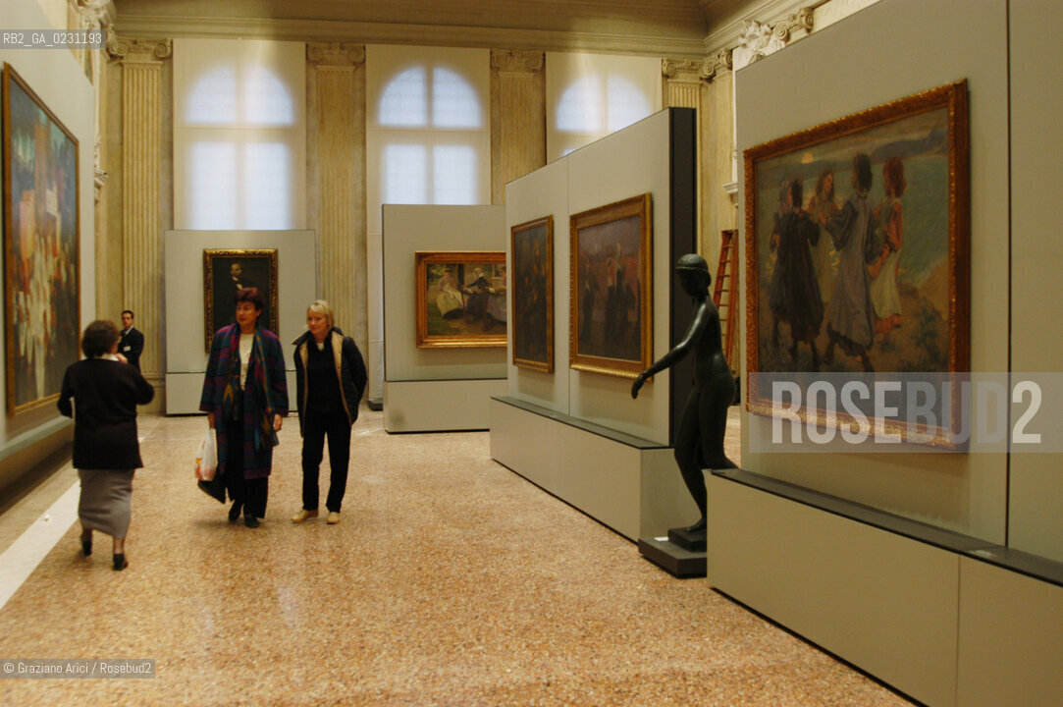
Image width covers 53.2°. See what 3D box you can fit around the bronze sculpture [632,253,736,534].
[{"bbox_3d":[1.031,0.251,6.760,0.740,1.765,0.450,-1,2,-10],"label":"bronze sculpture"}]

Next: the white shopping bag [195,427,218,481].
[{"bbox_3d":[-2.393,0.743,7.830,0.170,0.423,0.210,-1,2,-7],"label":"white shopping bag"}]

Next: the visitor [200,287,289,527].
[{"bbox_3d":[-2.174,0.393,8.055,0.600,1.787,0.450,-1,2,-15],"label":"visitor"}]

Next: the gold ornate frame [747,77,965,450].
[{"bbox_3d":[1.450,-0.365,5.027,0.070,1.460,1.740,-1,2,-16],"label":"gold ornate frame"}]

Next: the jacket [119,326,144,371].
[{"bbox_3d":[-5.164,0.014,13.714,0.470,0.750,0.280,1,2,25],"label":"jacket"}]

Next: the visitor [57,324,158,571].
[{"bbox_3d":[-2.736,0.556,6.836,0.560,1.560,0.450,-1,2,-12],"label":"visitor"}]

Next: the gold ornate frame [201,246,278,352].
[{"bbox_3d":[-4.501,-0.798,16.502,1.118,1.634,0.100,-1,2,-12],"label":"gold ornate frame"}]

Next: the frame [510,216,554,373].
[{"bbox_3d":[0.015,-0.591,10.847,0.070,1.492,1.507,-1,2,-15],"label":"frame"}]

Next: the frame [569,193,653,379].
[{"bbox_3d":[0.618,-0.514,8.537,0.080,1.330,1.867,-1,2,-15],"label":"frame"}]

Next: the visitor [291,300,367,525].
[{"bbox_3d":[-1.513,0.432,7.974,0.530,1.651,0.370,0,2,9],"label":"visitor"}]

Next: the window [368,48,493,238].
[{"bbox_3d":[-1.677,-3.455,17.335,2.025,3.039,0.200,-1,2,-12],"label":"window"}]

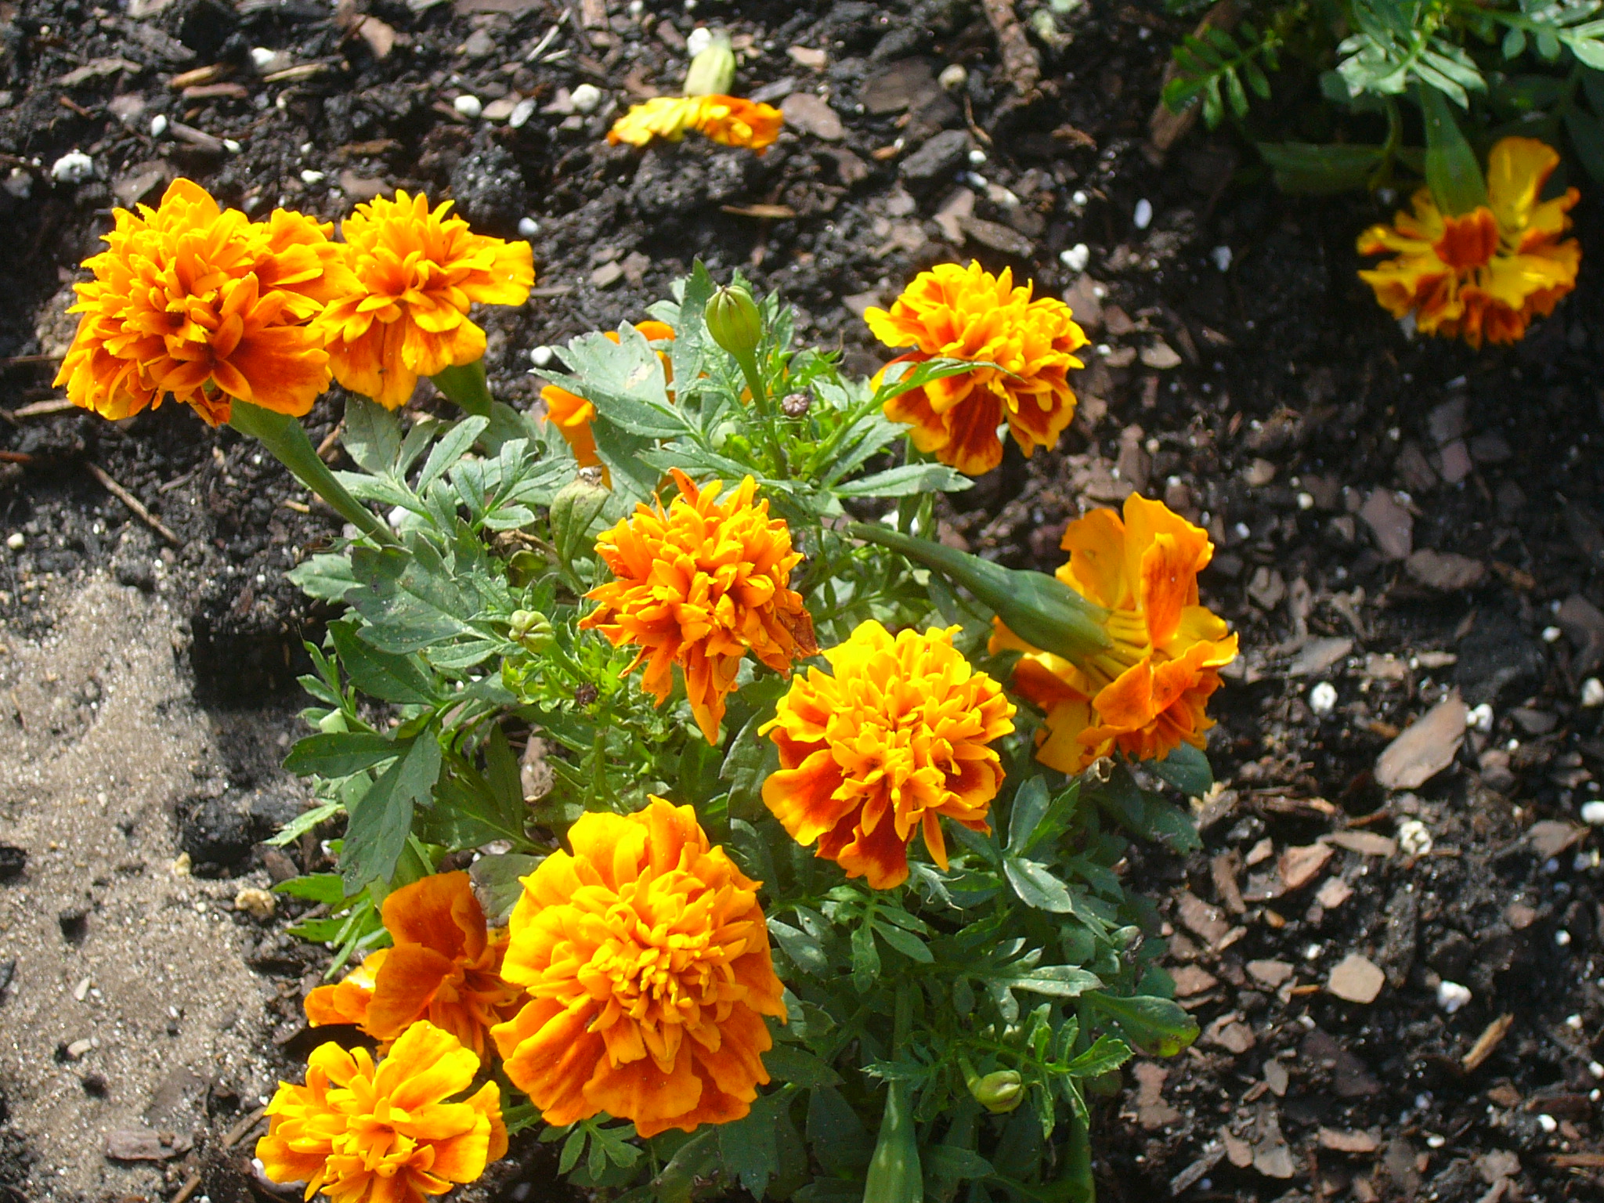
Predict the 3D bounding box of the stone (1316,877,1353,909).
[{"bbox_3d":[0.118,0.065,0.882,0.008,0.004,0.006,0,45,0],"label":"stone"}]

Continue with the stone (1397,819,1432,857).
[{"bbox_3d":[0.137,0.053,0.893,0.008,0.007,0.008,0,45,0],"label":"stone"}]

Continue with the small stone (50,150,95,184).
[{"bbox_3d":[-0.181,-0.107,0.991,0.009,0.008,0.009,-35,57,-28],"label":"small stone"}]

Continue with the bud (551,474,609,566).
[{"bbox_3d":[-0.044,-0.016,0.795,0.011,0.018,0.011,13,30,-6],"label":"bud"}]

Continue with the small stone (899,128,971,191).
[{"bbox_3d":[0.034,-0.114,1.030,0.021,0.009,0.013,-33,54,-29],"label":"small stone"}]

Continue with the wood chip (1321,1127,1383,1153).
[{"bbox_3d":[0.108,0.107,0.787,0.012,0.004,0.006,0,50,0],"label":"wood chip"}]

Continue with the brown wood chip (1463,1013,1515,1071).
[{"bbox_3d":[0.141,0.090,0.820,0.004,0.004,0.017,34,58,25],"label":"brown wood chip"}]

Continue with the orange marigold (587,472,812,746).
[{"bbox_3d":[-0.021,0.001,0.806,0.047,0.036,0.052,1,61,-1],"label":"orange marigold"}]

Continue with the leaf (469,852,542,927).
[{"bbox_3d":[-0.061,0.063,0.860,0.022,0.004,0.018,-1,45,-1],"label":"leaf"}]

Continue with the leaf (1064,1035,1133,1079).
[{"bbox_3d":[0.059,0.092,0.795,0.015,0.005,0.006,-18,52,-14],"label":"leaf"}]

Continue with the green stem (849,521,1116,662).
[{"bbox_3d":[0.033,-0.002,0.755,0.056,0.013,0.013,23,5,-12],"label":"green stem"}]

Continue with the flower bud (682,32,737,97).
[{"bbox_3d":[-0.024,-0.142,1.050,0.013,0.013,0.018,11,81,-10],"label":"flower bud"}]

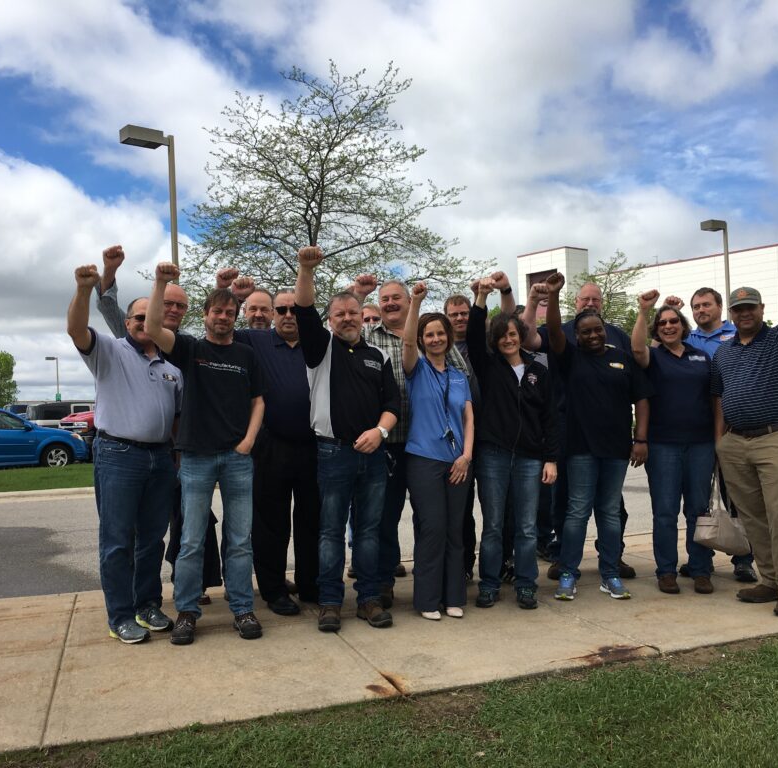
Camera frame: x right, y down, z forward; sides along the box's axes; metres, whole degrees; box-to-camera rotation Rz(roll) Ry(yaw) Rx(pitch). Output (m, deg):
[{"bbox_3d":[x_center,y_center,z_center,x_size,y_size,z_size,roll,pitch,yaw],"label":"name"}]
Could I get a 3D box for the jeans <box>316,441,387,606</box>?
[{"bbox_3d":[-0.203,0.738,4.640,0.400,0.890,0.310,-2,-1,-19],"label":"jeans"}]

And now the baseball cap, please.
[{"bbox_3d":[1.861,-0.450,4.490,0.175,0.130,0.250,-3,-1,38],"label":"baseball cap"}]

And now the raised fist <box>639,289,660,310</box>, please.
[{"bbox_3d":[1.451,-0.471,4.780,0.105,0.108,0.090,8,9,8],"label":"raised fist"}]

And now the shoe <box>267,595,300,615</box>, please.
[{"bbox_3d":[-0.614,1.260,4.900,0.110,0.110,0.290,-2,-1,-30],"label":"shoe"}]

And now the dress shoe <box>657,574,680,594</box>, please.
[{"bbox_3d":[1.649,1.165,5.112,0.105,0.110,0.270,-2,-1,10],"label":"dress shoe"}]

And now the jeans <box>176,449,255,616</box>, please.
[{"bbox_3d":[-0.928,0.751,4.600,0.410,0.930,0.300,-2,-1,-11],"label":"jeans"}]

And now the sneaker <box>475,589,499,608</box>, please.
[{"bbox_3d":[0.568,1.223,4.980,0.098,0.105,0.260,-2,-1,19],"label":"sneaker"}]

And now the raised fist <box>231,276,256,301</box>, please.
[{"bbox_3d":[-0.790,-0.521,4.660,0.115,0.120,0.100,-2,-1,-12],"label":"raised fist"}]

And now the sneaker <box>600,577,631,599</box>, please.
[{"bbox_3d":[1.305,1.156,4.960,0.105,0.115,0.270,-2,-1,-15],"label":"sneaker"}]

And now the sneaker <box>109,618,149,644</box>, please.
[{"bbox_3d":[-1.360,1.288,4.491,0.290,0.110,0.110,-3,-1,35],"label":"sneaker"}]

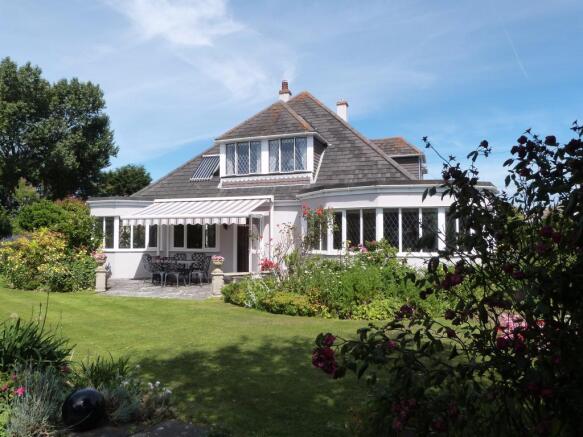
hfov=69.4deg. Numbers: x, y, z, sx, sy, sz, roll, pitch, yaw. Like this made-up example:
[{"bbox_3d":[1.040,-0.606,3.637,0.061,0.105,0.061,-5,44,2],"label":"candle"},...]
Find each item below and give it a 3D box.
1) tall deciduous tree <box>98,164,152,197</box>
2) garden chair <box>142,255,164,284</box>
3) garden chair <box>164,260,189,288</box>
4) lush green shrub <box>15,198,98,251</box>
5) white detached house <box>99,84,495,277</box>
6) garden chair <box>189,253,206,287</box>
[{"bbox_3d":[-13.090,-0.671,33.000,4.800,7.000,4.600,-1,-3,18],"label":"tall deciduous tree"},{"bbox_3d":[-4.360,1.630,13.300,0.580,0.920,0.550,-1,-3,18],"label":"garden chair"},{"bbox_3d":[-3.567,1.637,13.000,0.560,0.880,0.570,-1,-3,18],"label":"garden chair"},{"bbox_3d":[-7.759,0.764,13.900,2.600,2.600,2.200,-1,-3,18],"label":"lush green shrub"},{"bbox_3d":[0.720,-2.130,17.600,13.200,8.800,12.800,-1,-3,18],"label":"white detached house"},{"bbox_3d":[-2.925,1.611,13.100,0.540,0.940,0.570,-1,-3,18],"label":"garden chair"}]

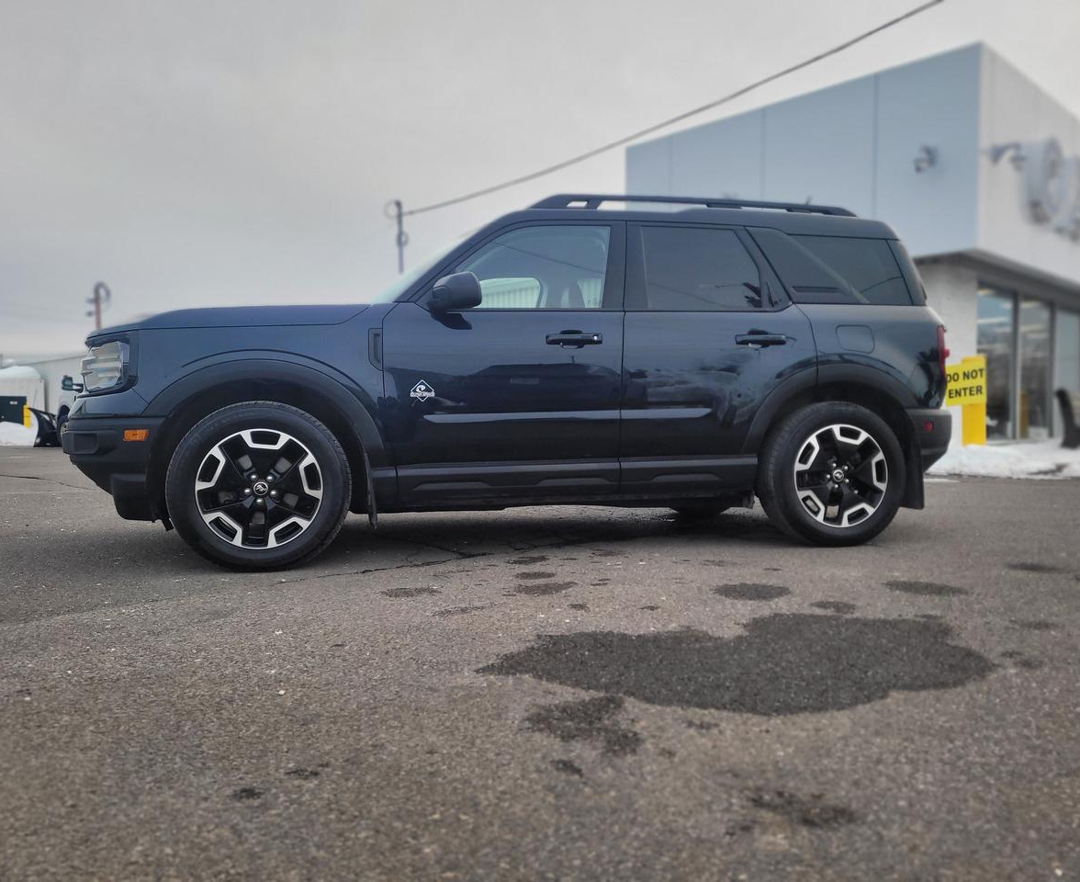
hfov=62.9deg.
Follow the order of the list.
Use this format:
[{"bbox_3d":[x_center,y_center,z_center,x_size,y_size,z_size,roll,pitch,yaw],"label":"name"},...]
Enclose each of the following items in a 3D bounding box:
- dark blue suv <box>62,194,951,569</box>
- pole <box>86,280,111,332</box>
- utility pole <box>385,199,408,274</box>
[{"bbox_3d":[-0.064,-0.371,4.769,4.387,1.760,1.970,-1,2,-14],"label":"dark blue suv"},{"bbox_3d":[-27.513,-5.489,55.139,1.200,8.877,0.400,0,2,0],"label":"pole"},{"bbox_3d":[-6.541,-5.936,41.167,0.950,10.608,0.400,0,2,0],"label":"utility pole"}]

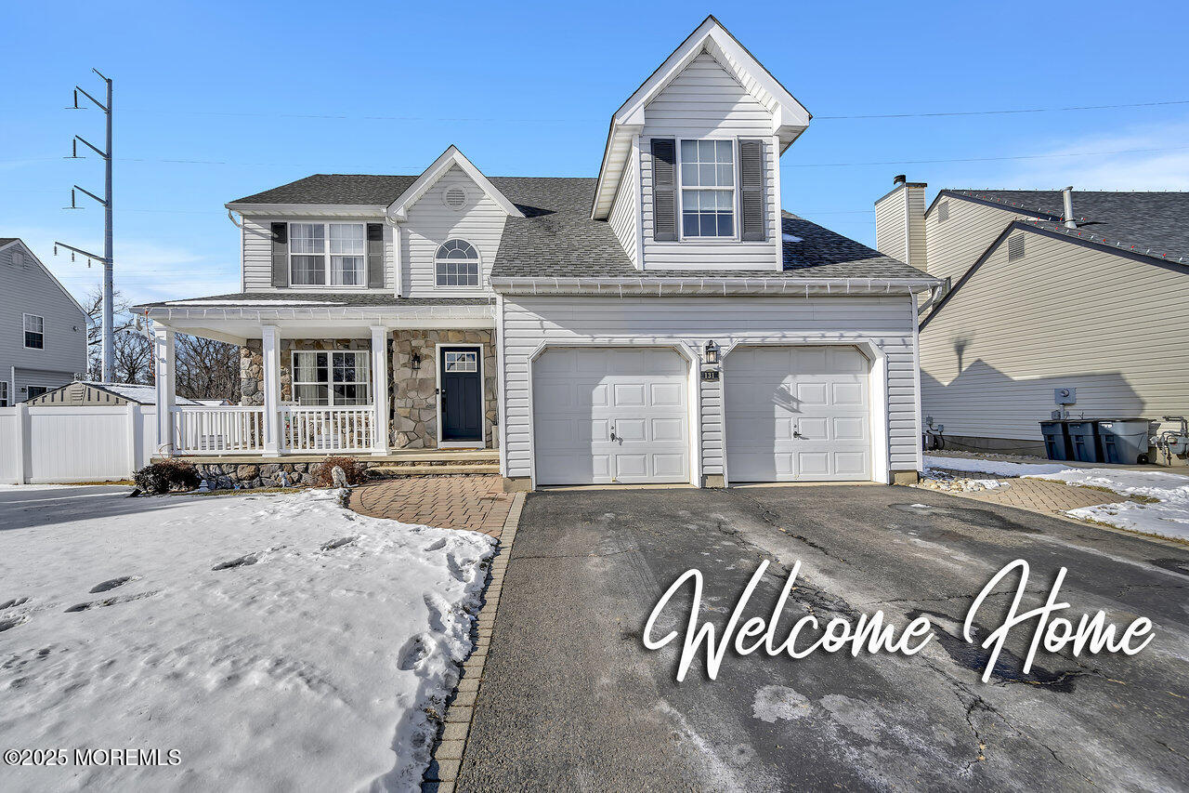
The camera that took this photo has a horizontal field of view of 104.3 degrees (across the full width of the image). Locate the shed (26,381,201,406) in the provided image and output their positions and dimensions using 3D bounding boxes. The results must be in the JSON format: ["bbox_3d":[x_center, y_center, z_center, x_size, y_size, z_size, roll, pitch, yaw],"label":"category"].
[{"bbox_3d":[-13.123,0.880,12.691,3.050,2.400,2.050,-1,-2,-3],"label":"shed"}]

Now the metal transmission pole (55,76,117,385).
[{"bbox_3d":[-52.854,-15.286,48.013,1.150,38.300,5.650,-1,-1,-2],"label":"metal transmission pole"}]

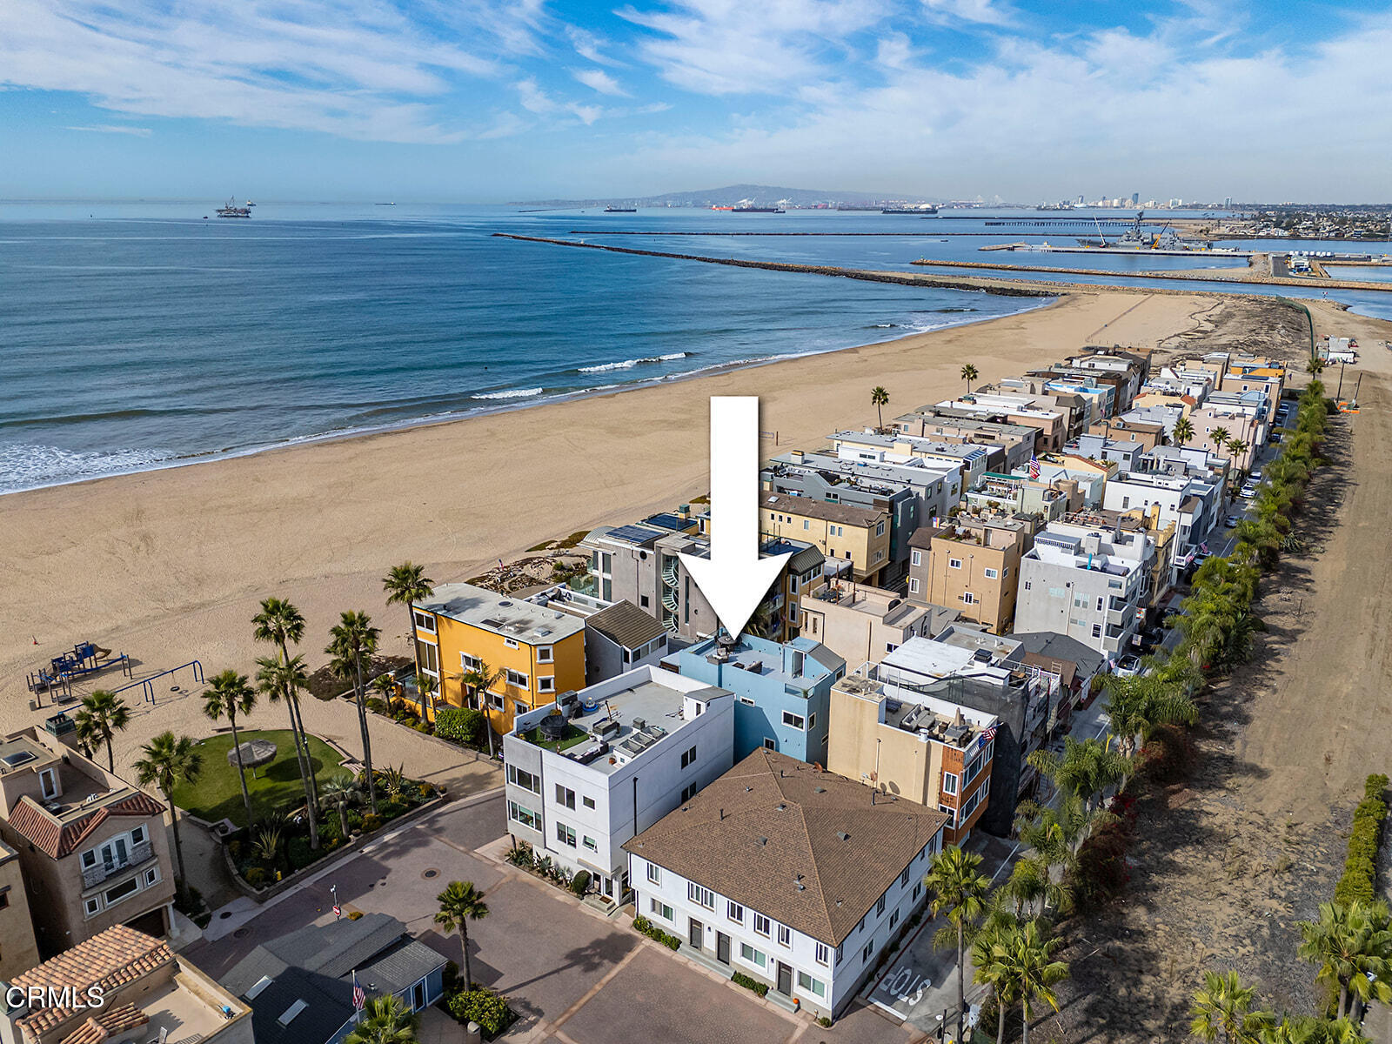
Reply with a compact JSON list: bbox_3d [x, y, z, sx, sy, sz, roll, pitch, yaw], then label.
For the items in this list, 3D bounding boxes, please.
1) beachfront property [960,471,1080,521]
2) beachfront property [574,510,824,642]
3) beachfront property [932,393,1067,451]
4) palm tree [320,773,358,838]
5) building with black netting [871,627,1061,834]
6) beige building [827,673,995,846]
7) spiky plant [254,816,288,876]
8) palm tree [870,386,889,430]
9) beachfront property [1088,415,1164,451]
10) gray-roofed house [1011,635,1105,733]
[{"bbox_3d":[43.739,0.176,131.846,11.732,11.125,9.608,12,21,34],"label":"beachfront property"},{"bbox_3d":[1.244,6.142,101.841,22.300,9.300,10.700,13,22,34],"label":"beachfront property"},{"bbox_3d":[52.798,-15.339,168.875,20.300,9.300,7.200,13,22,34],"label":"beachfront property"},{"bbox_3d":[-26.098,21.104,71.033,2.900,4.982,2.900,0,18,0],"label":"palm tree"},{"bbox_3d":[21.381,16.208,77.624,12.800,11.400,7.500,14,23,35],"label":"building with black netting"},{"bbox_3d":[15.367,16.598,68.057,9.300,10.500,6.300,13,22,34],"label":"beige building"},{"bbox_3d":[-30.318,23.146,68.817,2.300,2.700,2.300,14,23,35],"label":"spiky plant"},{"bbox_3d":[39.030,-22.518,203.571,3.873,12.024,3.873,12,21,34],"label":"palm tree"},{"bbox_3d":[71.216,-11.097,161.104,10.400,11.300,6.900,14,23,35],"label":"beachfront property"},{"bbox_3d":[33.229,14.528,93.905,9.600,4.400,13.300,14,23,35],"label":"gray-roofed house"}]

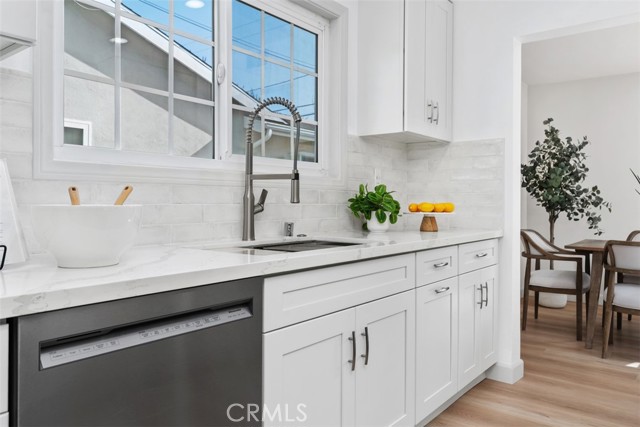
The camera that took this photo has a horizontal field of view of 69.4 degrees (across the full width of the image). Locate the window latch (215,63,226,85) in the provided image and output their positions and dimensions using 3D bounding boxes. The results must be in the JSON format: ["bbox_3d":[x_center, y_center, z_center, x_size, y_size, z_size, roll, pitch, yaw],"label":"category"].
[{"bbox_3d":[-0.434,-0.609,2.021,0.020,0.094,0.033,1,1,39],"label":"window latch"}]

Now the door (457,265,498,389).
[{"bbox_3d":[0.895,0.624,2.631,0.022,0.612,0.593,1,2,40],"label":"door"}]

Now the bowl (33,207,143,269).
[{"bbox_3d":[-0.606,0.055,1.210,0.260,0.158,0.260,0,1,0],"label":"bowl"}]

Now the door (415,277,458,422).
[{"bbox_3d":[0.560,0.632,2.225,0.022,0.612,0.454,1,2,40],"label":"door"}]

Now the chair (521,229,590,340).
[{"bbox_3d":[2.047,0.584,4.034,0.570,0.840,0.570,1,1,39],"label":"chair"}]

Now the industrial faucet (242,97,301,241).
[{"bbox_3d":[-0.198,-0.182,2.005,0.270,0.605,0.120,0,1,14],"label":"industrial faucet"}]

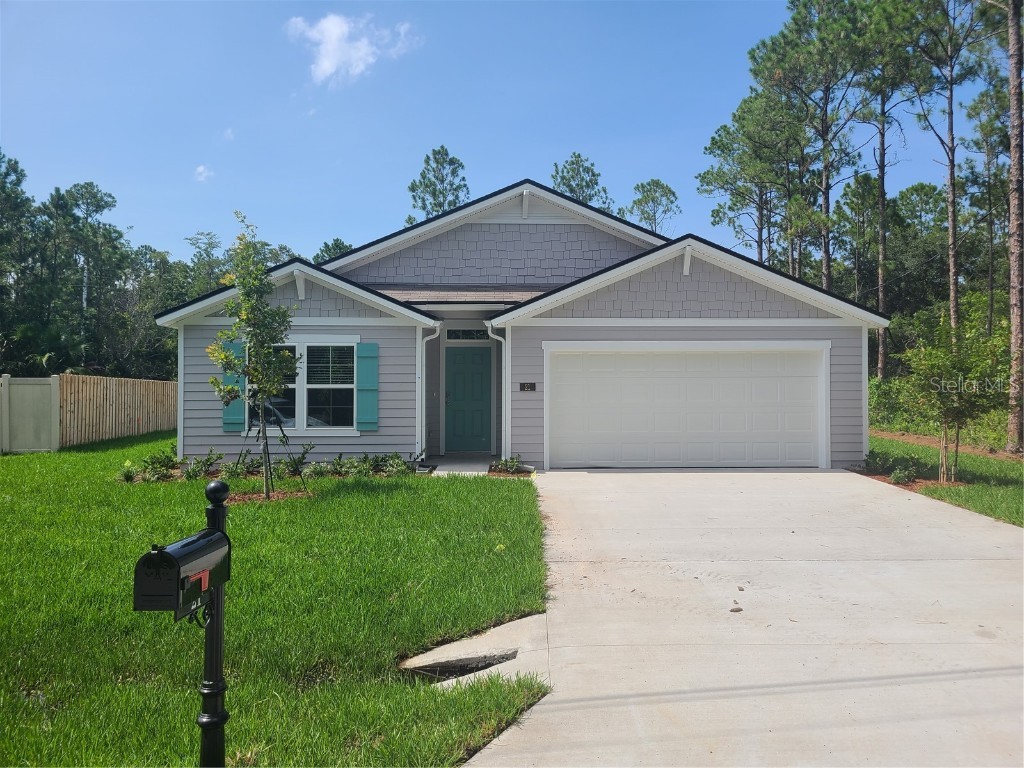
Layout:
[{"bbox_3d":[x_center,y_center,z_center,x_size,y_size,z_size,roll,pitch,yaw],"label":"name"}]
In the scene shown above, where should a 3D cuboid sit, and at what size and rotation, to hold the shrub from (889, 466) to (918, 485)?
[{"bbox_3d":[6.347,1.487,12.500,0.455,0.284,0.387,0,0,0],"label":"shrub"}]

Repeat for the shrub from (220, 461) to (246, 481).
[{"bbox_3d":[-4.617,1.434,12.750,0.431,0.322,0.366,0,0,0],"label":"shrub"}]

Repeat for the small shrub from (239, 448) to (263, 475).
[{"bbox_3d":[-4.471,1.325,13.150,0.410,0.431,0.349,0,0,0],"label":"small shrub"}]

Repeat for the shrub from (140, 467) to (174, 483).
[{"bbox_3d":[-5.824,1.483,12.600,0.524,0.254,0.446,0,0,0],"label":"shrub"}]

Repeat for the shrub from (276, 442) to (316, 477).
[{"bbox_3d":[-3.671,1.286,13.100,0.681,0.562,0.520,0,0,0],"label":"shrub"}]

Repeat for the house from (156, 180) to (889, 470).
[{"bbox_3d":[0.190,-1.170,20.000,12.680,5.450,13.400,0,0,0],"label":"house"}]

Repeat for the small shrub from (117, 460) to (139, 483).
[{"bbox_3d":[-6.299,1.433,12.600,0.360,0.350,0.360,0,0,0],"label":"small shrub"}]

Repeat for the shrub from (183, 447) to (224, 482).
[{"bbox_3d":[-5.174,1.350,12.900,0.704,0.521,0.520,0,0,0],"label":"shrub"}]

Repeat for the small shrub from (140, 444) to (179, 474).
[{"bbox_3d":[-6.050,1.296,13.200,0.652,0.499,0.520,0,0,0],"label":"small shrub"}]

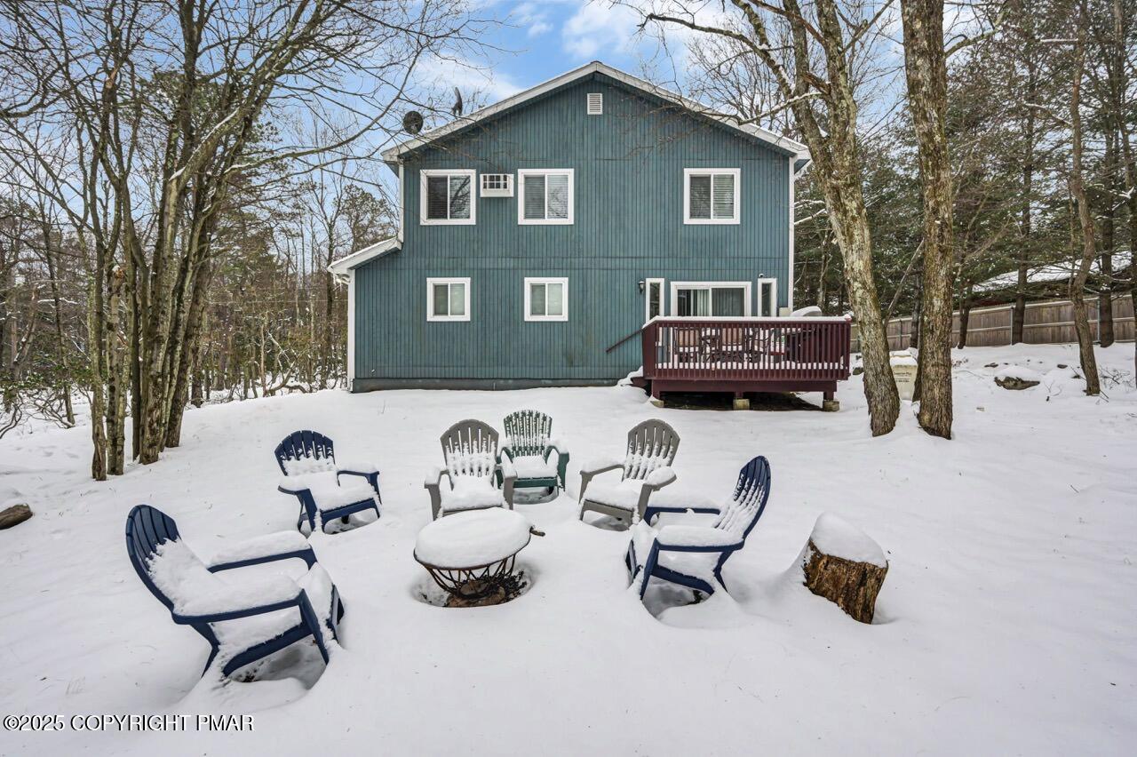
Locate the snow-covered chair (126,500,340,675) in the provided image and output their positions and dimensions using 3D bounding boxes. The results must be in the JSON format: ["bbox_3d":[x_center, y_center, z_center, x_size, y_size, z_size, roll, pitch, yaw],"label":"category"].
[{"bbox_3d":[-1.600,1.018,2.510,0.833,0.911,0.764,-2,-1,-22],"label":"snow-covered chair"}]

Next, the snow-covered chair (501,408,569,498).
[{"bbox_3d":[-0.405,0.825,5.500,0.740,0.910,0.820,0,0,-9],"label":"snow-covered chair"}]

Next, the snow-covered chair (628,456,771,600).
[{"bbox_3d":[0.787,0.922,3.145,0.833,0.911,0.764,1,0,3],"label":"snow-covered chair"}]

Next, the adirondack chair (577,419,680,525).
[{"bbox_3d":[0.565,0.858,4.474,0.764,0.911,0.833,1,1,40],"label":"adirondack chair"}]

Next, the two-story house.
[{"bbox_3d":[0.163,-3.635,17.248,11.700,8.050,10.000,0,0,2],"label":"two-story house"}]

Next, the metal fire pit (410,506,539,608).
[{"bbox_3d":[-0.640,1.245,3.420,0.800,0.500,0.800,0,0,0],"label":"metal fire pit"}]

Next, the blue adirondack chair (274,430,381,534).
[{"bbox_3d":[-2.214,0.939,4.621,0.833,0.911,0.764,-3,1,39],"label":"blue adirondack chair"}]

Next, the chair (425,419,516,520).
[{"bbox_3d":[-0.854,0.868,4.481,0.764,0.911,0.833,-2,1,-10],"label":"chair"}]

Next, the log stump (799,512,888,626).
[{"bbox_3d":[1.630,1.190,3.020,0.470,0.560,0.470,7,0,0],"label":"log stump"}]

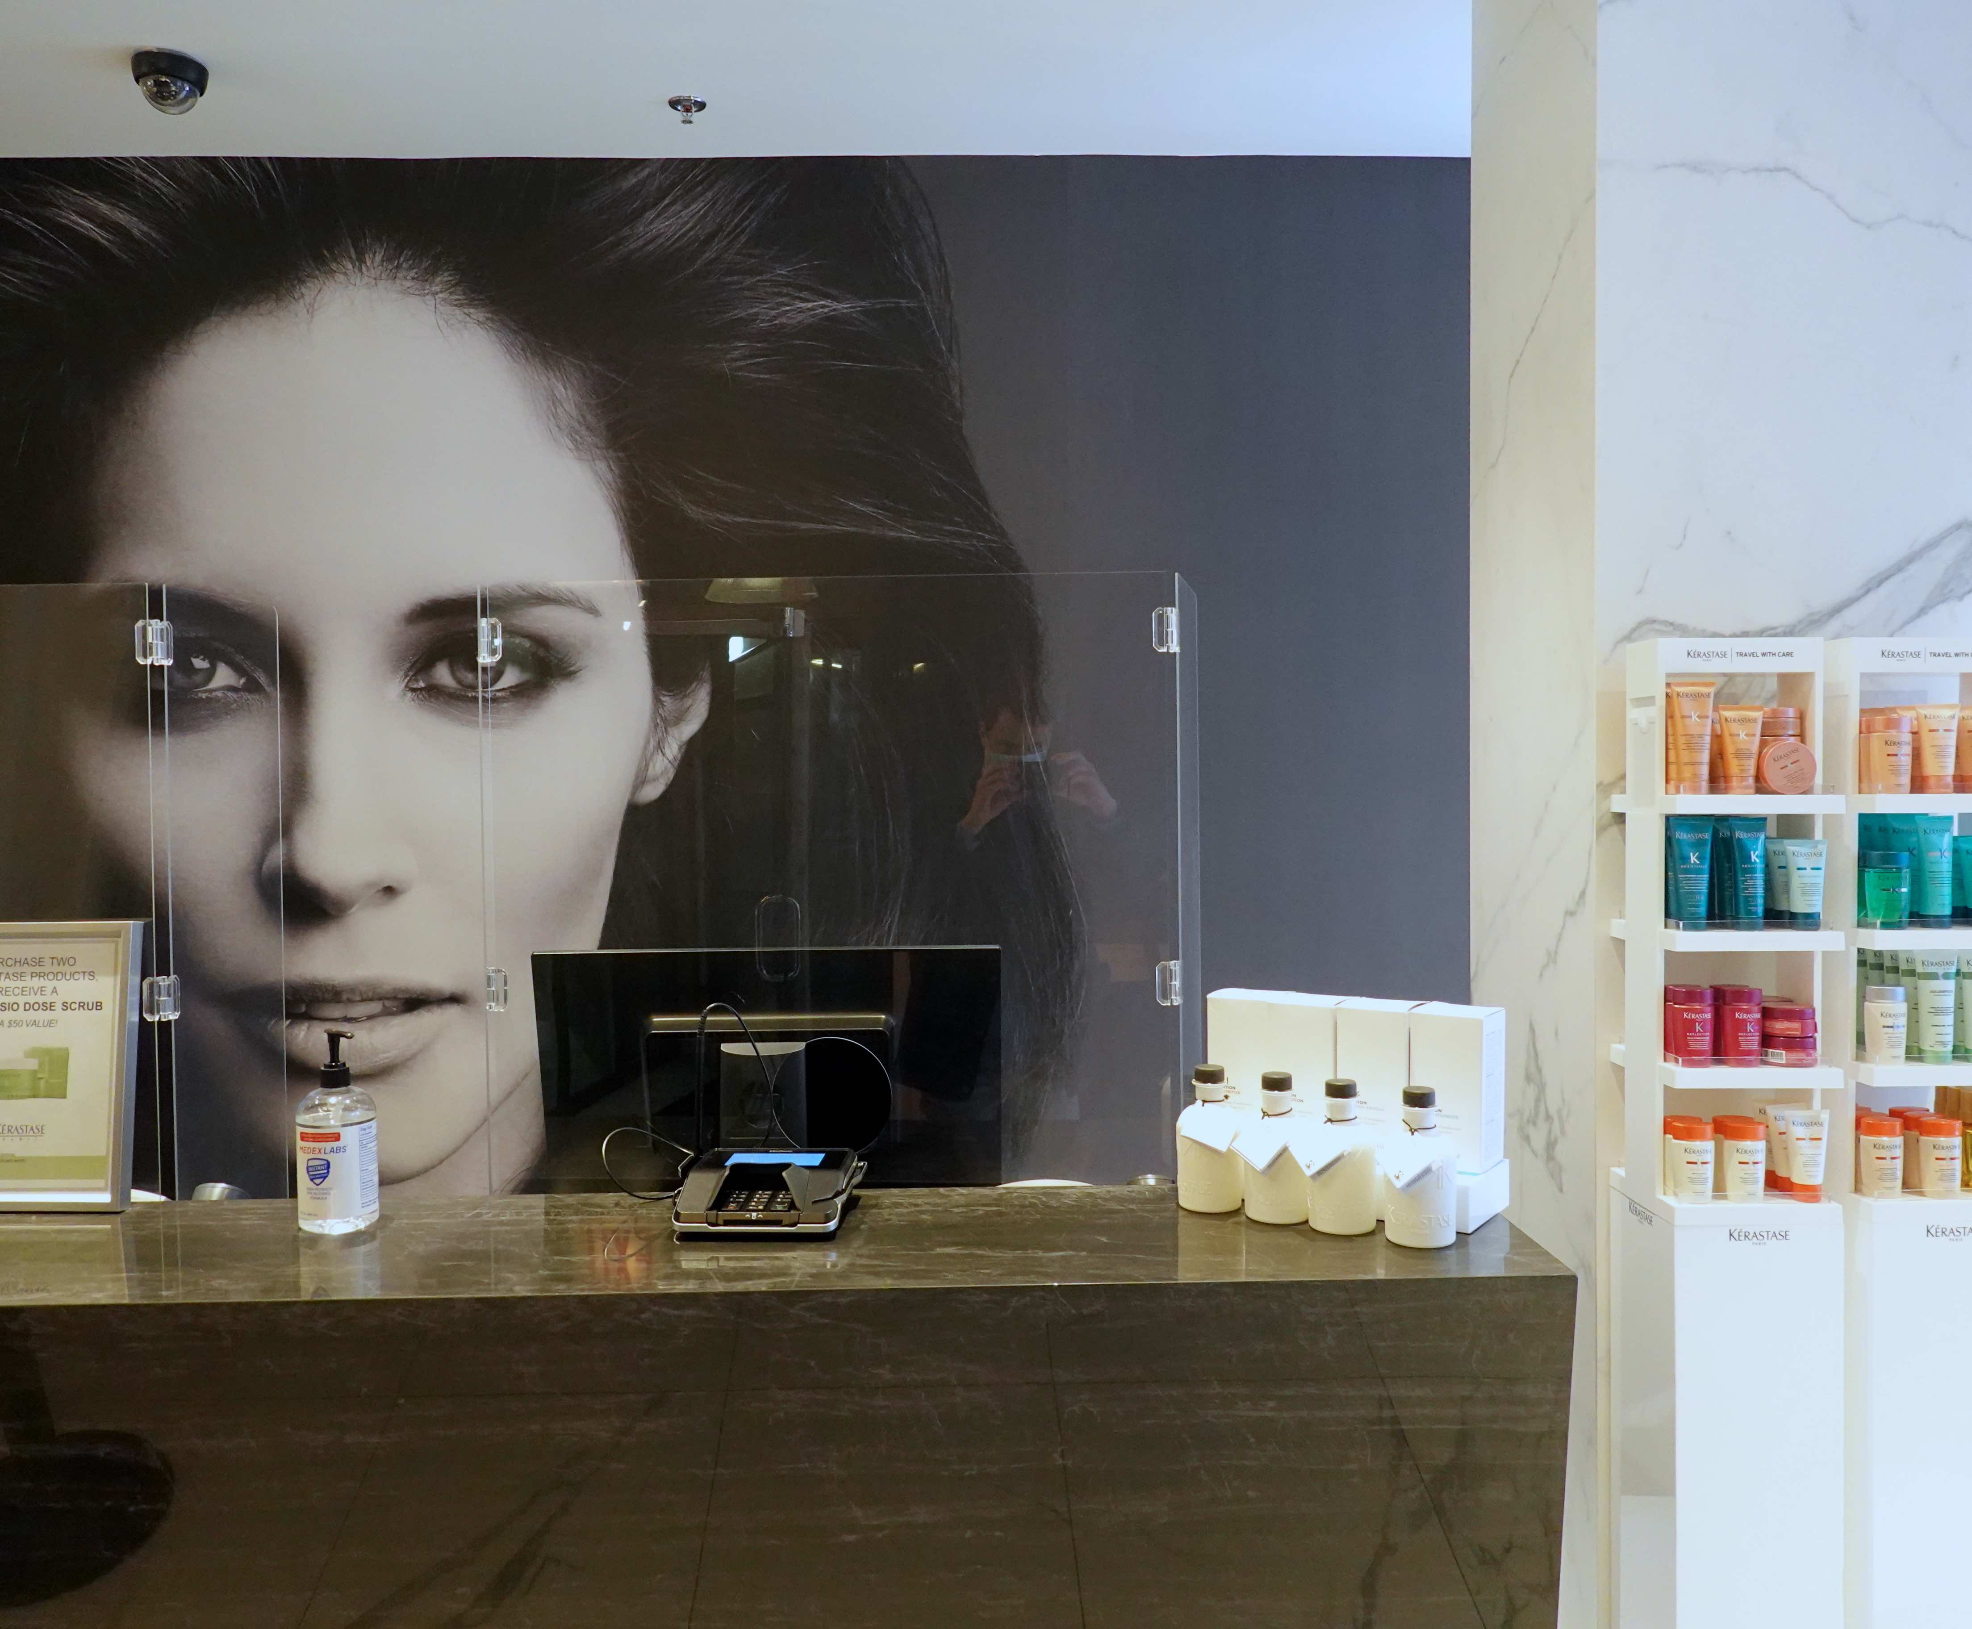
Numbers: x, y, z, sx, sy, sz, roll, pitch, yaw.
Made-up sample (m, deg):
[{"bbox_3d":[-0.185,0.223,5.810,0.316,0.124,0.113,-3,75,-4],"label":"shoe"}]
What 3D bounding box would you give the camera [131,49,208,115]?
[{"bbox_3d":[-1.445,-1.287,2.890,0.124,0.086,0.124,-1,2,-14],"label":"camera"}]

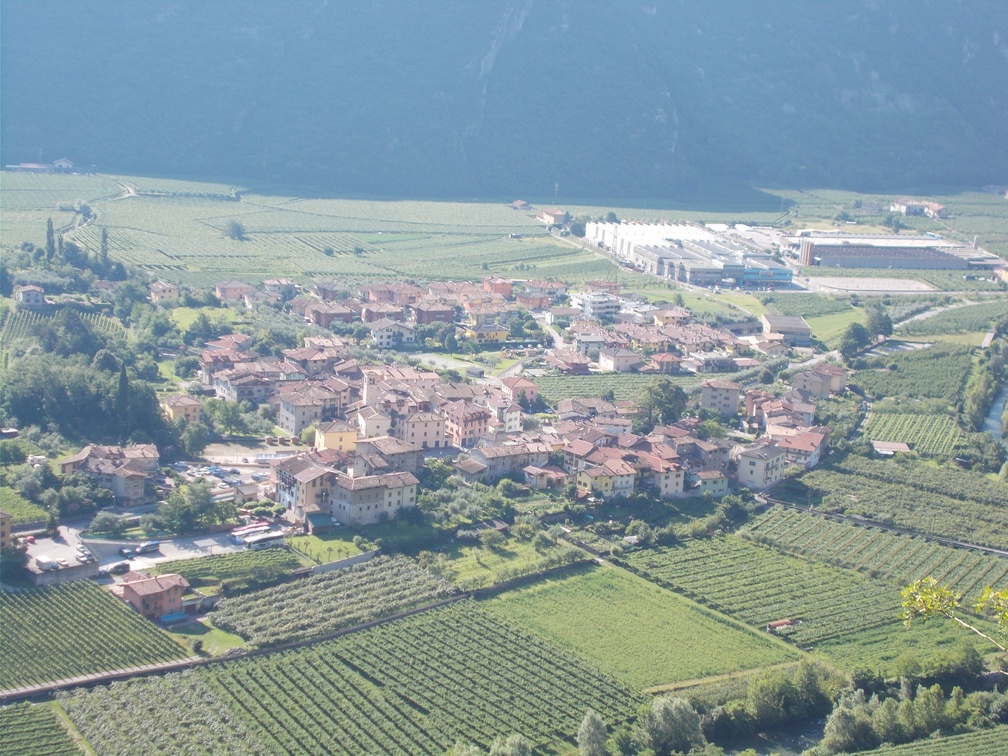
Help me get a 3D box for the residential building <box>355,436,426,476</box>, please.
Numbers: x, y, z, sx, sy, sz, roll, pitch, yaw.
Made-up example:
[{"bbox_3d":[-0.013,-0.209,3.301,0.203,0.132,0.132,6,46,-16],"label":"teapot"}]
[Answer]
[{"bbox_3d":[-40.212,27.163,671.305,16.761,11.864,17.467,-9,19,-41],"label":"residential building"}]

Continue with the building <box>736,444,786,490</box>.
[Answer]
[{"bbox_3d":[88.490,29.390,657.890,10.070,12.990,15.750,11,14,31],"label":"building"}]

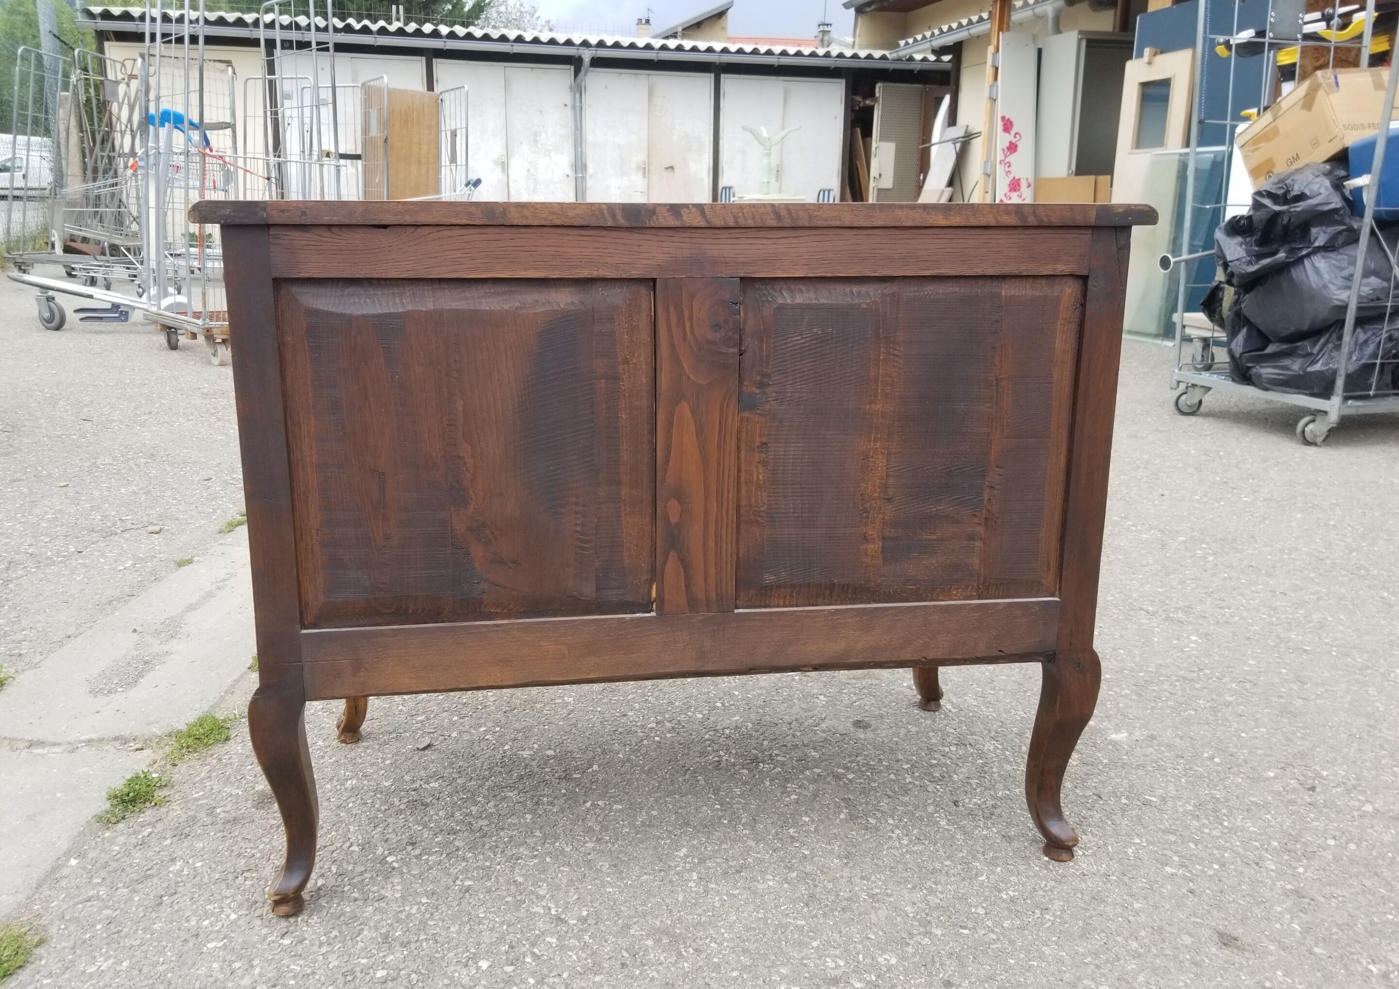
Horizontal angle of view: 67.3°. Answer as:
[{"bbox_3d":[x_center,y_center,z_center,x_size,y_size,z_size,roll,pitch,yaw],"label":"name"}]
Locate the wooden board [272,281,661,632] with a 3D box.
[{"bbox_3d":[-0.262,-0.047,1.243,0.424,0.412,0.025,-2,16,-7],"label":"wooden board"}]

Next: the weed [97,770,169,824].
[{"bbox_3d":[-0.852,0.457,1.580,0.080,0.040,0.110,2,15,7],"label":"weed"}]

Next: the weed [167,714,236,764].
[{"bbox_3d":[-0.832,0.409,1.755,0.085,0.040,0.115,2,15,7],"label":"weed"}]

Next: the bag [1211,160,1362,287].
[{"bbox_3d":[2.235,-1.025,3.980,0.520,0.450,0.480,9,18,29],"label":"bag"}]

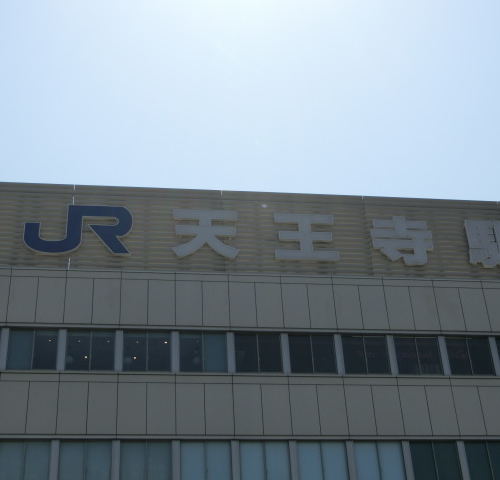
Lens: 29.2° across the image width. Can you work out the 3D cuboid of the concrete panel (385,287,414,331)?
[{"bbox_3d":[5.507,2.549,35.503,0.970,1.859,0.100,2,-34,-8],"label":"concrete panel"}]

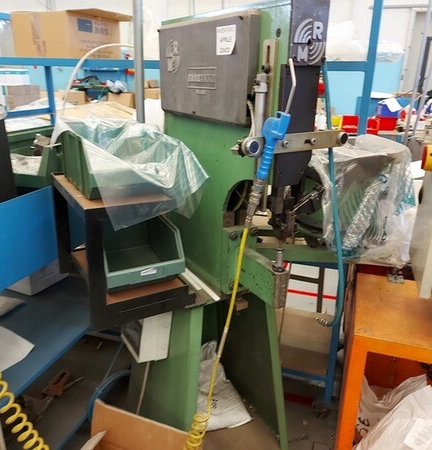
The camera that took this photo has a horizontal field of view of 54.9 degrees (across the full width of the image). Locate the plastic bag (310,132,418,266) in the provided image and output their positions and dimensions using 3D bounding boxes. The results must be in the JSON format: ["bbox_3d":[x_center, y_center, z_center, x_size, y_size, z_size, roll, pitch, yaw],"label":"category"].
[{"bbox_3d":[0.663,-0.148,1.908,0.400,0.490,0.400,8,20,19],"label":"plastic bag"}]

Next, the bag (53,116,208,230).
[{"bbox_3d":[-0.316,-0.214,1.485,0.450,0.290,0.420,-10,21,-29],"label":"bag"}]

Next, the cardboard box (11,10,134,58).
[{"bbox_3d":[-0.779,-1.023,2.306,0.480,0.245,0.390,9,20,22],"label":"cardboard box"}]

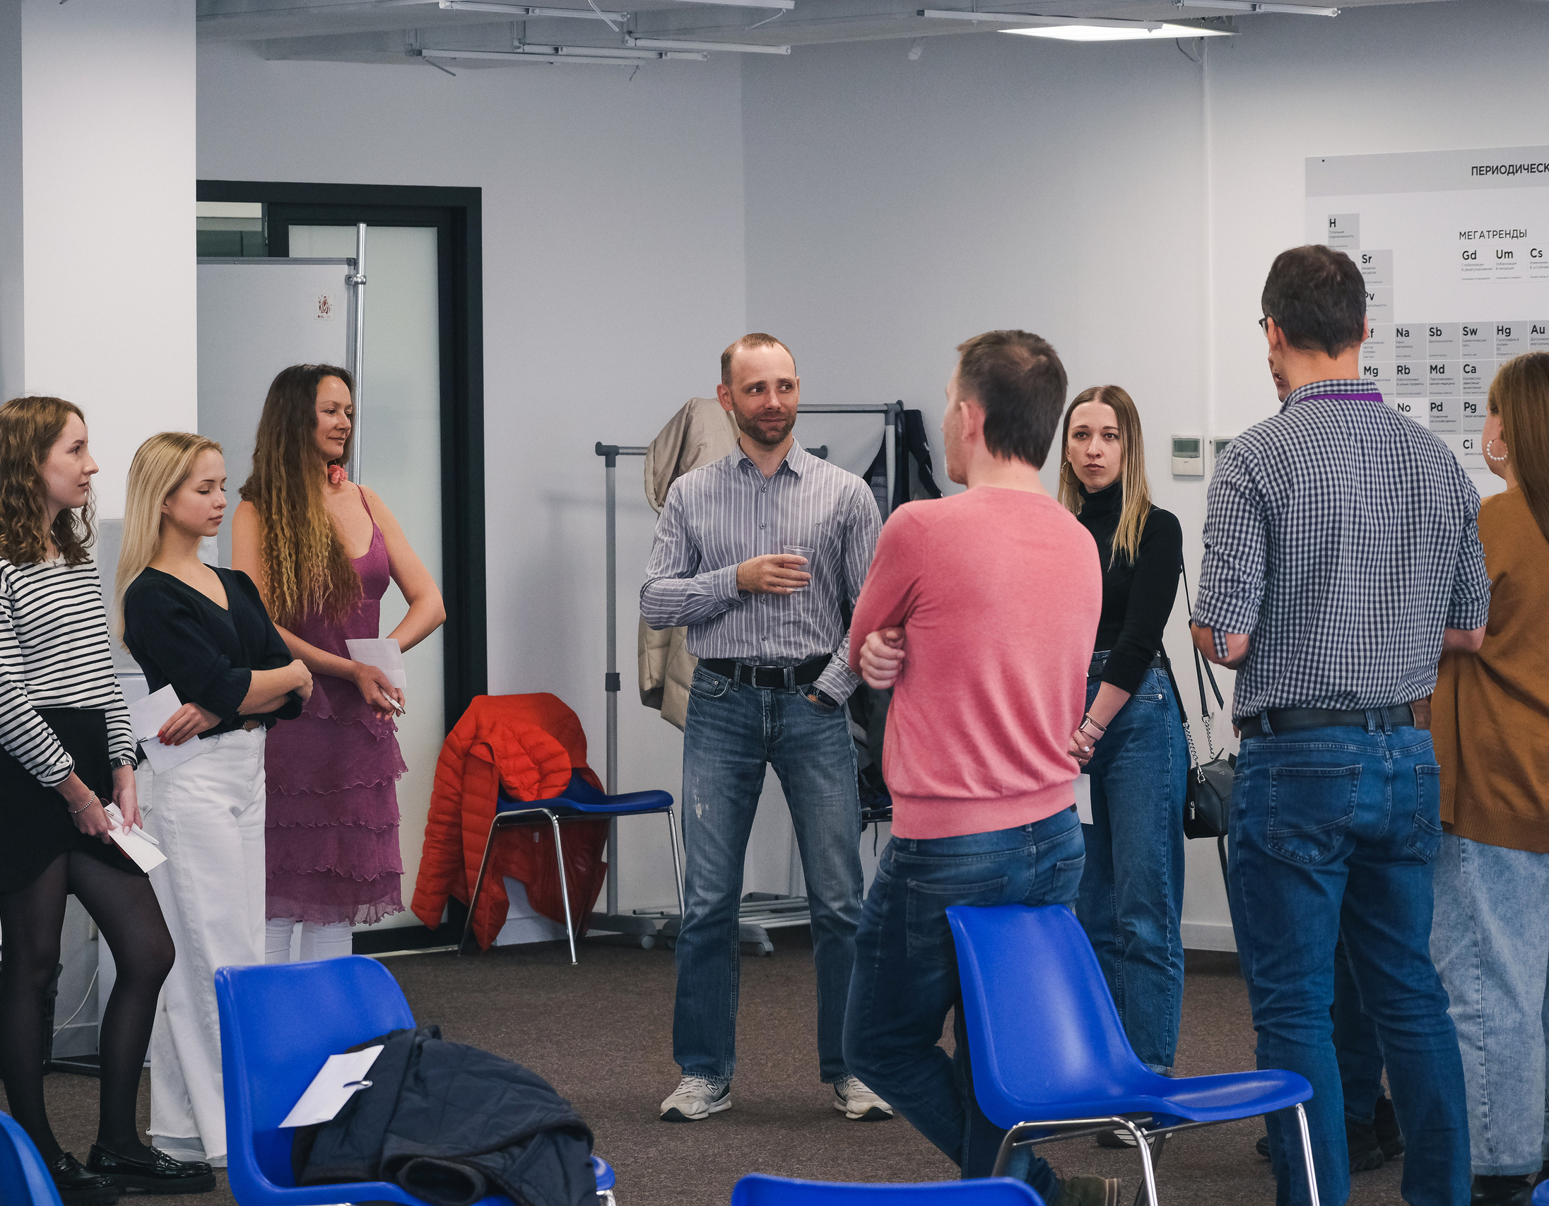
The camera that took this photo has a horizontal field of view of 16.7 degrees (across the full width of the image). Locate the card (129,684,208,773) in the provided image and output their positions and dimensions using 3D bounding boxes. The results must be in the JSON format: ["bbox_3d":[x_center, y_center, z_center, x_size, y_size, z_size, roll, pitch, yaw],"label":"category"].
[{"bbox_3d":[-1.284,0.266,11.171,0.110,0.165,0.008,-25,-3,8],"label":"card"}]

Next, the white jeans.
[{"bbox_3d":[-1.231,0.740,11.392,0.280,0.940,0.350,1,3,44],"label":"white jeans"}]

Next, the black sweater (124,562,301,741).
[{"bbox_3d":[-1.205,0.104,11.338,0.280,0.380,0.410,1,3,42],"label":"black sweater"}]

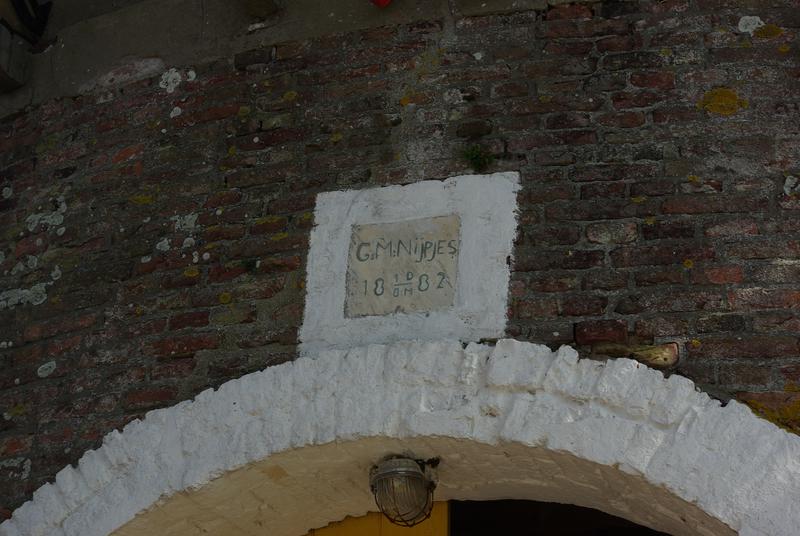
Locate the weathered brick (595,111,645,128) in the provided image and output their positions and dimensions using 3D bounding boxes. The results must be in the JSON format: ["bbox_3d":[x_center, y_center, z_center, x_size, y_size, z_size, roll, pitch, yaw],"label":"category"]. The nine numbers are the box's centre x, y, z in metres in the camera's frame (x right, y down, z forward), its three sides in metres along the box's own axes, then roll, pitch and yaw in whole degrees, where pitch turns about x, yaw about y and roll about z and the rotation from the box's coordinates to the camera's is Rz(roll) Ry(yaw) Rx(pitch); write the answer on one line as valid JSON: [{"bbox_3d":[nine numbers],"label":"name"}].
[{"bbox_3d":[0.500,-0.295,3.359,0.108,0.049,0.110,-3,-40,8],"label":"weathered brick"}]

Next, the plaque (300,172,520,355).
[{"bbox_3d":[0.025,0.005,3.173,0.453,0.443,0.060,-6,-40,12],"label":"plaque"}]

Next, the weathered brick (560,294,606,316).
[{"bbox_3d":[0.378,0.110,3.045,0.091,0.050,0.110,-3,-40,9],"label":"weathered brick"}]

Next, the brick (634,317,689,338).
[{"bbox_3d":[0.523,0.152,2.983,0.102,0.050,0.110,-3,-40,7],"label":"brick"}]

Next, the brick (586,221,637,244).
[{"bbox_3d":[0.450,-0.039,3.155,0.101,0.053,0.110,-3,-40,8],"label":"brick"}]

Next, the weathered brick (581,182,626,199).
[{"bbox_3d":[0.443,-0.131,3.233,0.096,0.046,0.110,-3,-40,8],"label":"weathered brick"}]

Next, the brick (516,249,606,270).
[{"bbox_3d":[0.339,0.014,3.127,0.185,0.048,0.100,-4,-40,9],"label":"brick"}]

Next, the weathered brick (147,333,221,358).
[{"bbox_3d":[-0.445,0.196,3.219,0.161,0.048,0.100,-8,-41,16],"label":"weathered brick"}]

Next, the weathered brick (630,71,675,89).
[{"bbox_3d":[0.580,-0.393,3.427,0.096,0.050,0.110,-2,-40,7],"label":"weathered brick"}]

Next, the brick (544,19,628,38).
[{"bbox_3d":[0.448,-0.534,3.561,0.196,0.049,0.100,-3,-40,8],"label":"brick"}]

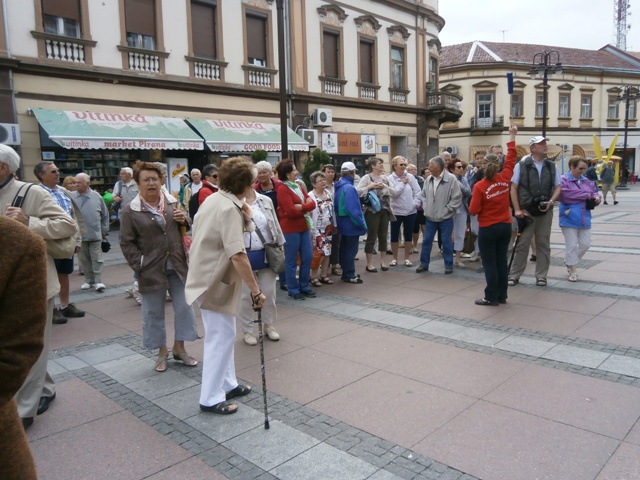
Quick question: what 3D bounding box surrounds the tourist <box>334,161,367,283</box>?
[{"bbox_3d":[0.435,-0.258,6.850,0.380,1.701,0.500,-4,7,-18],"label":"tourist"}]

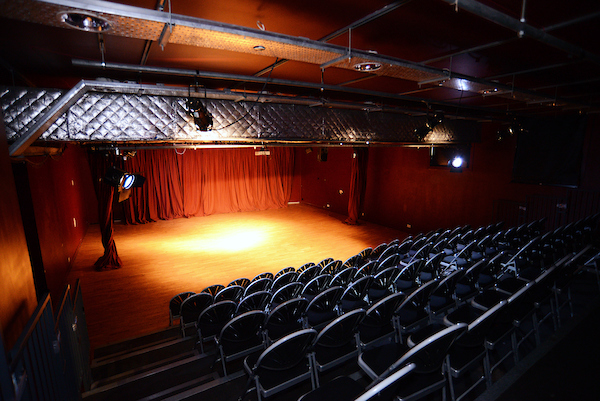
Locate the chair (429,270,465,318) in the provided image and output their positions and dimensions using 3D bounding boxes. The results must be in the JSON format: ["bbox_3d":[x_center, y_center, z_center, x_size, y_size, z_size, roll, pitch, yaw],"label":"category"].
[{"bbox_3d":[1.522,1.075,3.269,0.480,0.800,0.470,-7,11,-32],"label":"chair"}]

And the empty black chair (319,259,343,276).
[{"bbox_3d":[0.528,1.481,5.732,0.480,0.800,0.470,-7,11,-32],"label":"empty black chair"}]

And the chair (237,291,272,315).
[{"bbox_3d":[-0.613,1.521,3.946,0.480,0.800,0.470,-7,11,-32],"label":"chair"}]

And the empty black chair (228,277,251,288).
[{"bbox_3d":[-1.145,1.690,5.382,0.460,0.815,0.510,-6,12,-31],"label":"empty black chair"}]

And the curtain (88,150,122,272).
[{"bbox_3d":[-4.756,0.245,7.327,0.620,2.950,0.420,-6,12,-31],"label":"curtain"}]

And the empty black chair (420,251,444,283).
[{"bbox_3d":[1.904,1.124,4.512,0.480,0.800,0.470,-7,11,-32],"label":"empty black chair"}]

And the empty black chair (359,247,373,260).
[{"bbox_3d":[1.391,1.415,6.931,0.460,0.815,0.510,-6,12,-31],"label":"empty black chair"}]

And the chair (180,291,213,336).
[{"bbox_3d":[-1.560,1.698,4.519,0.470,0.800,0.500,-6,11,-32],"label":"chair"}]

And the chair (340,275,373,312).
[{"bbox_3d":[0.665,1.270,3.736,0.480,0.800,0.470,-7,11,-32],"label":"chair"}]

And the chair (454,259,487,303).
[{"bbox_3d":[1.936,1.027,3.528,0.480,0.800,0.470,-7,11,-32],"label":"chair"}]

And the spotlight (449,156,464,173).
[{"bbox_3d":[4.744,-1.106,9.100,0.400,0.420,0.420,5,28,27],"label":"spotlight"}]

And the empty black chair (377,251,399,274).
[{"bbox_3d":[1.470,1.277,5.311,0.470,0.800,0.500,-6,11,-32],"label":"empty black chair"}]

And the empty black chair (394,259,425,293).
[{"bbox_3d":[1.491,1.173,4.253,0.480,0.800,0.470,-7,11,-32],"label":"empty black chair"}]

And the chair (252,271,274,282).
[{"bbox_3d":[-0.833,1.777,6.040,0.470,0.800,0.500,-6,11,-32],"label":"chair"}]

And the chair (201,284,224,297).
[{"bbox_3d":[-1.536,1.733,5.143,0.460,0.815,0.510,-6,12,-31],"label":"chair"}]

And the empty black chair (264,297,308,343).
[{"bbox_3d":[-0.190,1.310,3.173,0.460,0.815,0.510,-6,12,-31],"label":"empty black chair"}]

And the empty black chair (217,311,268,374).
[{"bbox_3d":[-0.604,1.389,2.995,0.470,0.800,0.500,-6,11,-32],"label":"empty black chair"}]

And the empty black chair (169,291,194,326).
[{"bbox_3d":[-2.032,1.905,5.147,0.480,0.800,0.470,-7,11,-32],"label":"empty black chair"}]

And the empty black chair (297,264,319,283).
[{"bbox_3d":[0.104,1.526,5.560,0.470,0.800,0.500,-6,11,-32],"label":"empty black chair"}]

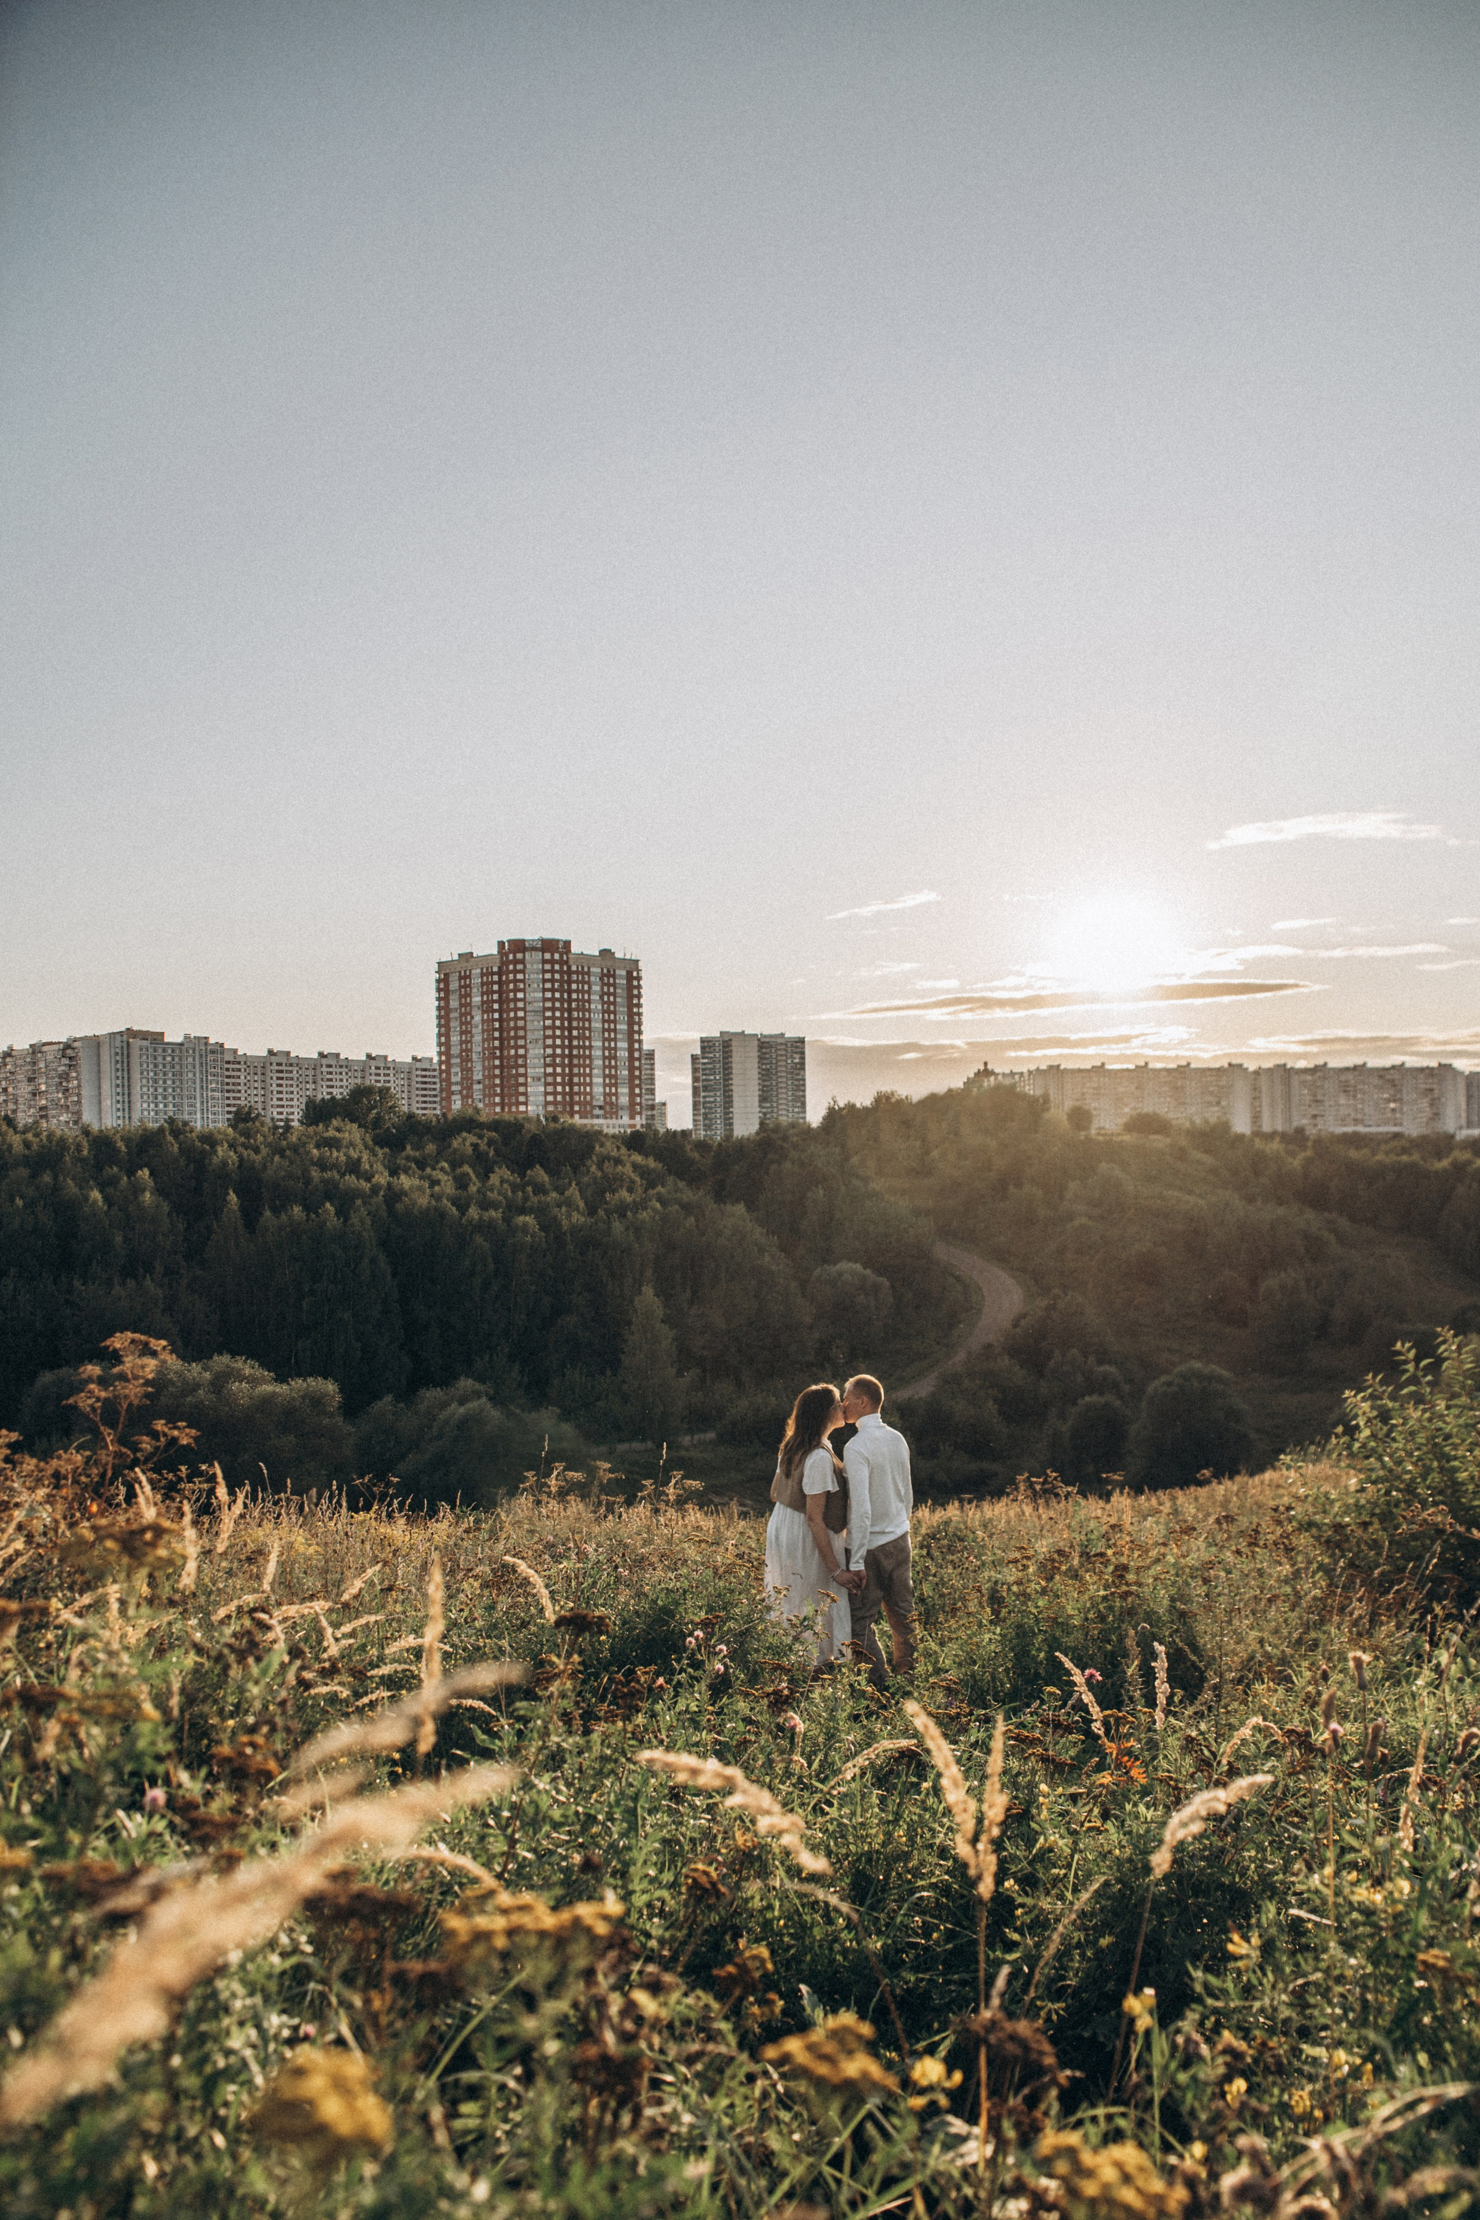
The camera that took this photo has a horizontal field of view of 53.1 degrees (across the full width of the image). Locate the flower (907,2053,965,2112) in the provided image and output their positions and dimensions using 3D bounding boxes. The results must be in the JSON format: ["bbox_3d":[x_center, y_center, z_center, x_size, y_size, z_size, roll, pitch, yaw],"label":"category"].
[{"bbox_3d":[0.132,0.657,1.000,0.037,0.033,0.035,-1,-1,7],"label":"flower"}]

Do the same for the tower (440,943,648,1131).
[{"bbox_3d":[-65.500,-23.800,485.000,66.000,64.000,31.000,-1,-1,-6],"label":"tower"}]

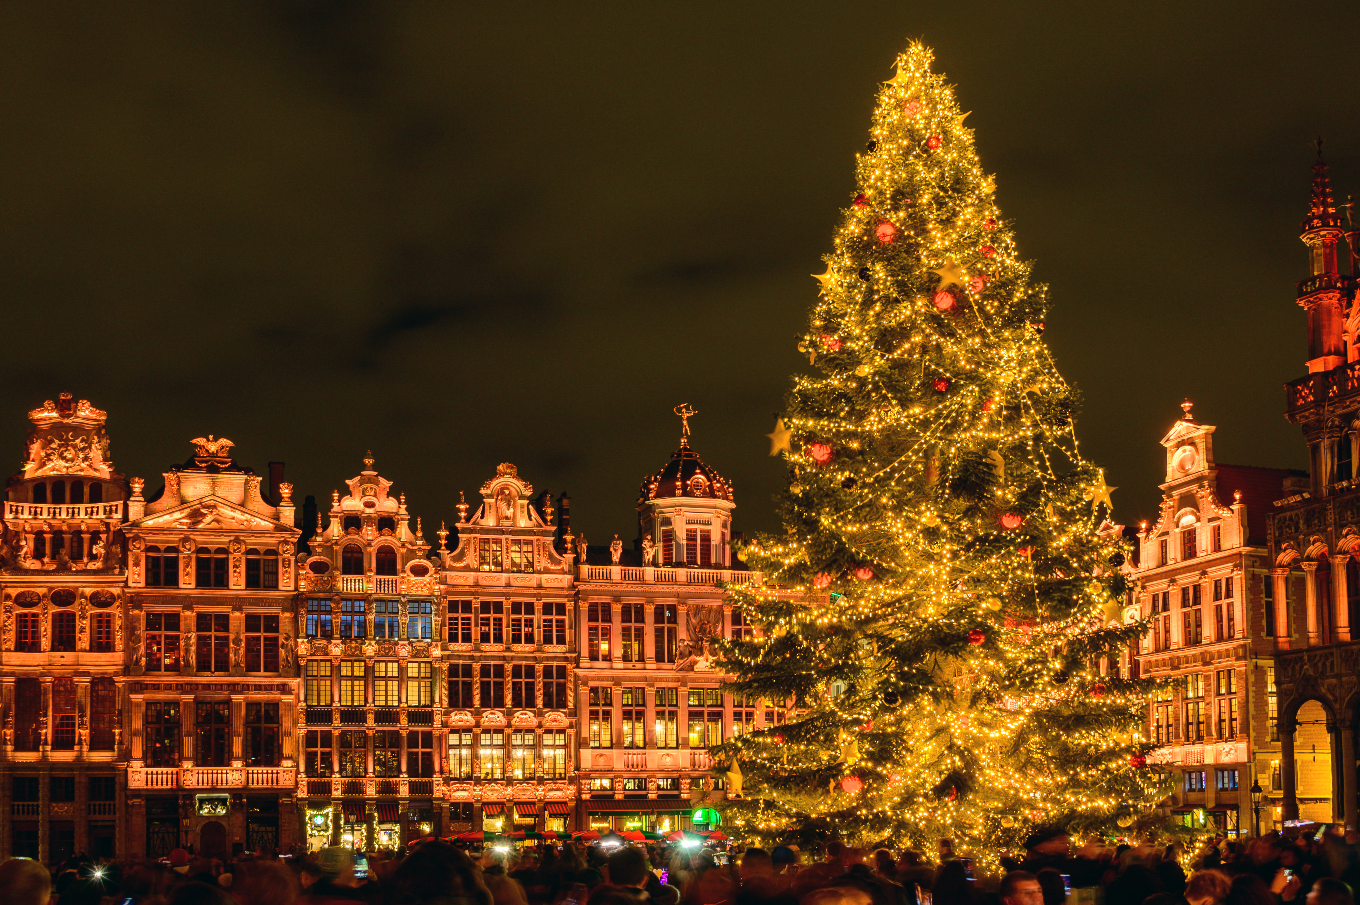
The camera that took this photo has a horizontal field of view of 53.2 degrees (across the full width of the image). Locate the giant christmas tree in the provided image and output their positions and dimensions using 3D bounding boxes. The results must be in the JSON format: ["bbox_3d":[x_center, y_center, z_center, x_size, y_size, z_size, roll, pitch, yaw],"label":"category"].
[{"bbox_3d":[5.817,0.059,30.000,9.900,18.200,9.700,0,-3,0],"label":"giant christmas tree"}]

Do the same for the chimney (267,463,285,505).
[{"bbox_3d":[-25.846,2.074,87.000,0.950,3.000,0.900,0,-3,0],"label":"chimney"}]

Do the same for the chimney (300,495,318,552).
[{"bbox_3d":[-24.011,4.642,88.000,0.950,3.900,0.900,0,-3,0],"label":"chimney"}]

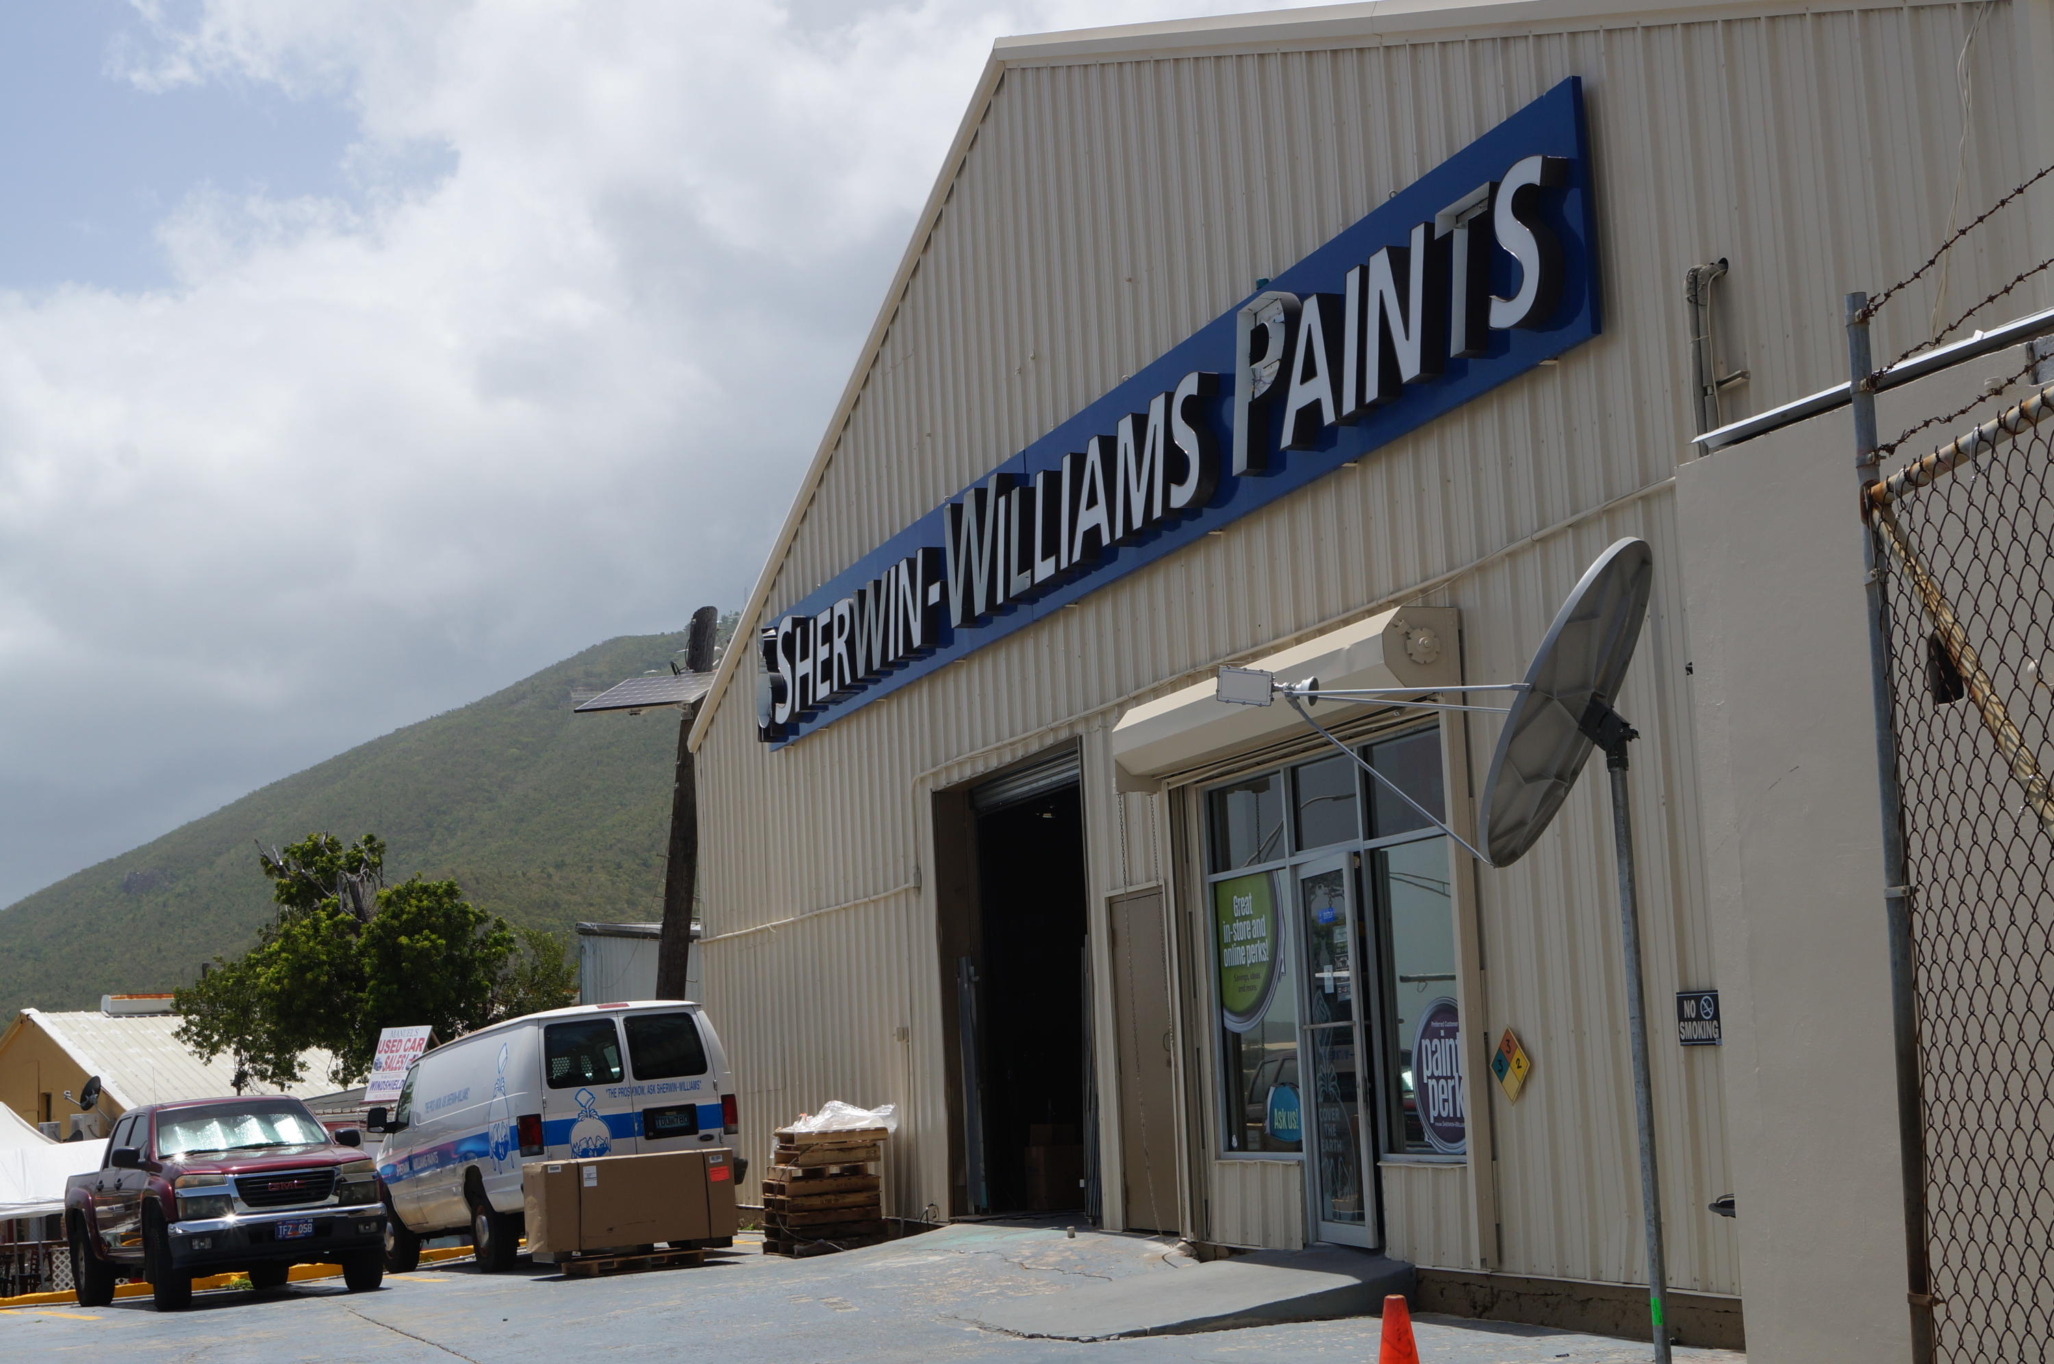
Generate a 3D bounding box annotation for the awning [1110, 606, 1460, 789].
[{"bbox_3d":[1.382,0.115,14.658,0.460,0.430,3.600,0,-9,-21],"label":"awning"}]

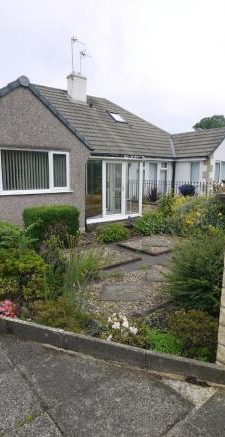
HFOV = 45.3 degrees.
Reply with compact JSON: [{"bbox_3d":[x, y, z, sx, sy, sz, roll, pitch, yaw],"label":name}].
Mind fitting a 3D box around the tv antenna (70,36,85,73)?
[{"bbox_3d":[-1.850,-8.889,14.871,0.380,1.887,1.080,8,13,41],"label":"tv antenna"}]

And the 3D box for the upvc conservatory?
[{"bbox_3d":[-0.466,-1.152,10.453,2.560,2.190,2.000,-7,12,-38],"label":"upvc conservatory"}]

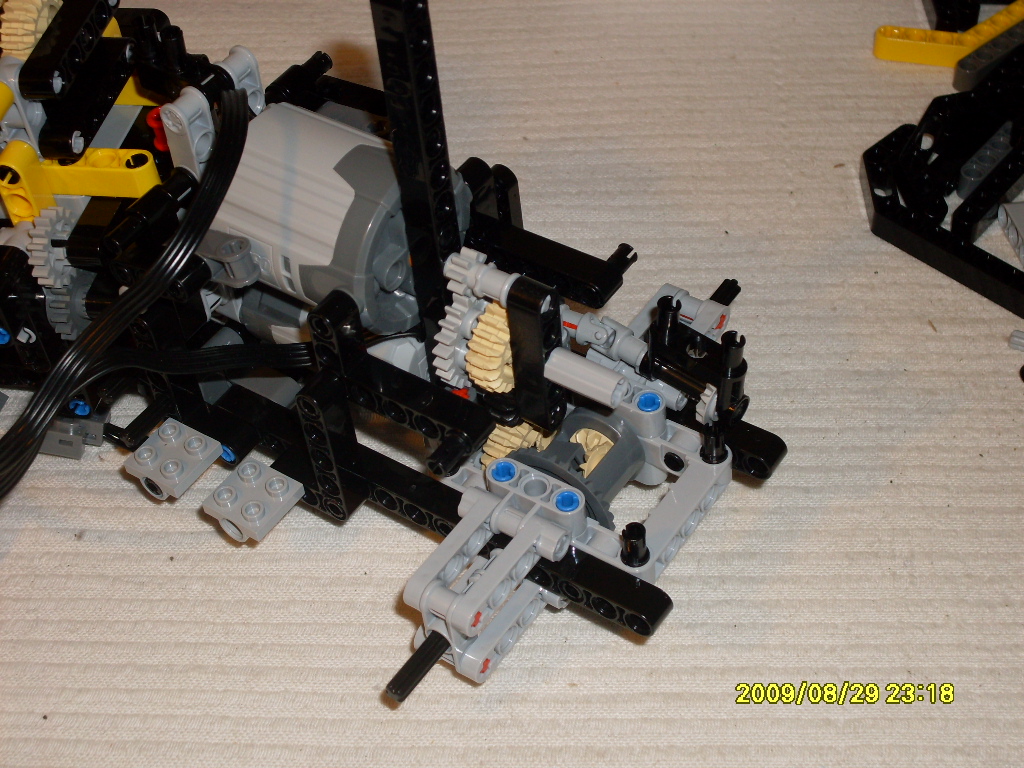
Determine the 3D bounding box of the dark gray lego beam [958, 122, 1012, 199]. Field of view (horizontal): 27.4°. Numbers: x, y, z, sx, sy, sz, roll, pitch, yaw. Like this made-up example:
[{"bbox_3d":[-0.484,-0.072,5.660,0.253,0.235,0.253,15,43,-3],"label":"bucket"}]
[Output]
[{"bbox_3d":[0.133,-0.062,0.574,0.008,0.008,0.040,28,48,25],"label":"dark gray lego beam"}]

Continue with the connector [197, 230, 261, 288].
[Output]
[{"bbox_3d":[-0.063,-0.027,0.439,0.024,0.008,0.008,14,48,39],"label":"connector"}]

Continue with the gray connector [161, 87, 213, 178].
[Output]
[{"bbox_3d":[-0.067,-0.052,0.445,0.008,0.023,0.008,24,53,28],"label":"gray connector"}]

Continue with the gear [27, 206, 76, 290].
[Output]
[{"bbox_3d":[-0.109,-0.033,0.503,0.007,0.018,0.018,2,45,24],"label":"gear"}]

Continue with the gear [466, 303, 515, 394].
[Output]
[{"bbox_3d":[0.000,-0.008,0.437,0.008,0.022,0.022,24,53,28],"label":"gear"}]

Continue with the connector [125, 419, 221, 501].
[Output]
[{"bbox_3d":[-0.075,0.018,0.466,0.016,0.009,0.016,24,53,28],"label":"connector"}]

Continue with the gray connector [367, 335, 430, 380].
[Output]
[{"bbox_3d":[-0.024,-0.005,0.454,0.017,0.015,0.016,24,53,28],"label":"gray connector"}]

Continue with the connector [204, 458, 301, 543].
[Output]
[{"bbox_3d":[-0.055,0.026,0.455,0.016,0.009,0.016,24,53,28],"label":"connector"}]

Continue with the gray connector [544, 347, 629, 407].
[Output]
[{"bbox_3d":[0.015,-0.001,0.428,0.016,0.007,0.007,24,53,28],"label":"gray connector"}]

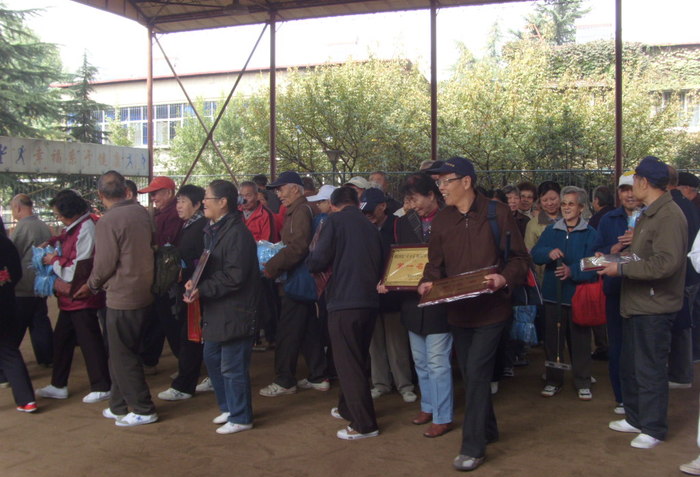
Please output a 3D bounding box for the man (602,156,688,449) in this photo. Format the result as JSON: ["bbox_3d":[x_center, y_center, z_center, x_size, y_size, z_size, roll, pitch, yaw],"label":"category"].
[{"bbox_3d":[1.768,0.364,4.335,0.460,1.700,0.480,0,4,3],"label":"man"}]

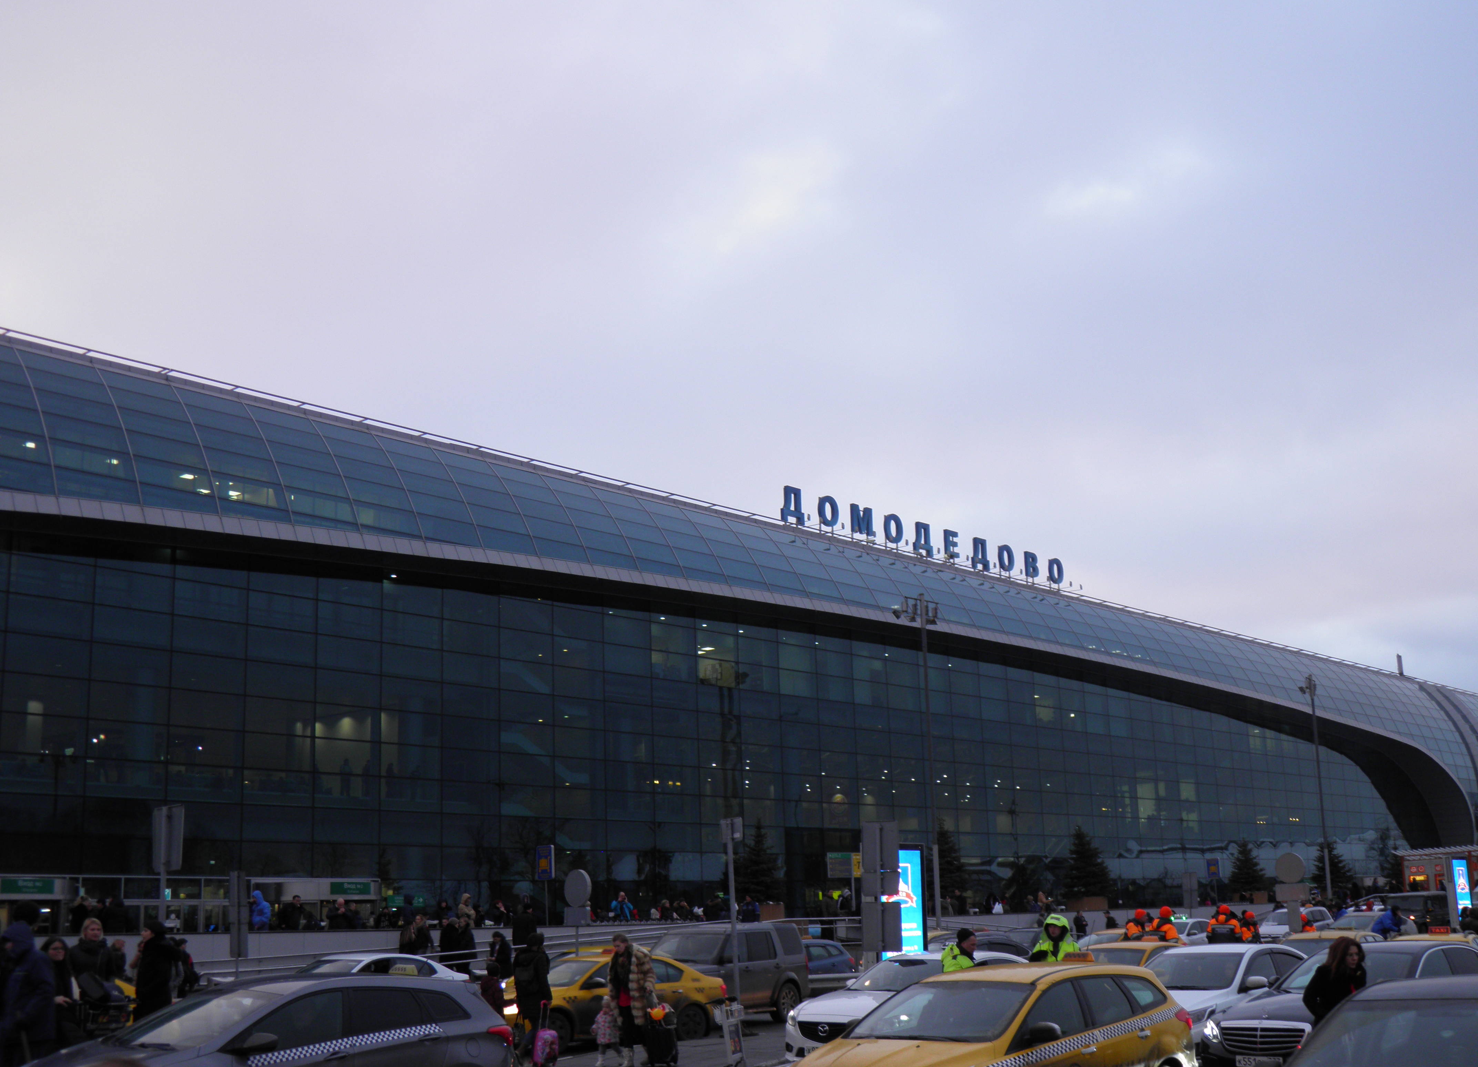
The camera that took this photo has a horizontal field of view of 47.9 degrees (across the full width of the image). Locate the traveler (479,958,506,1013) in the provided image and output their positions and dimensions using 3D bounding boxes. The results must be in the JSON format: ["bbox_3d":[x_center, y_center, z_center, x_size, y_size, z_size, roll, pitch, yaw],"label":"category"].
[{"bbox_3d":[-3.200,6.248,21.648,0.400,1.360,0.300,-7,-14,20],"label":"traveler"}]

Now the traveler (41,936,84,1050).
[{"bbox_3d":[-6.891,4.908,16.812,0.520,1.620,0.450,11,-18,-43],"label":"traveler"}]

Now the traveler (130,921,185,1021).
[{"bbox_3d":[-6.435,5.131,18.303,0.500,1.700,0.550,-4,-14,12],"label":"traveler"}]

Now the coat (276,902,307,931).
[{"bbox_3d":[-10.535,9.149,39.198,0.580,0.880,0.380,5,-15,-26],"label":"coat"}]

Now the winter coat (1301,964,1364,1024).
[{"bbox_3d":[4.942,3.979,13.805,0.490,0.820,0.380,11,-18,-43],"label":"winter coat"}]

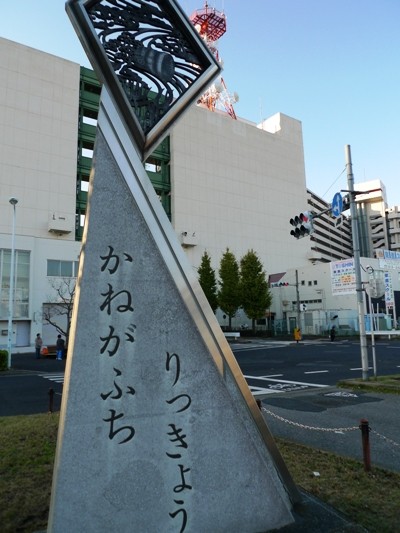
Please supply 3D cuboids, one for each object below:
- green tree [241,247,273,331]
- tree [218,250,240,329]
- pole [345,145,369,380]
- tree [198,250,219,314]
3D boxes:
[{"bbox_3d":[5.975,2.800,41.606,3.500,9.677,3.500,-2,-7,0],"label":"green tree"},{"bbox_3d":[3.218,2.711,41.092,2.600,9.448,2.600,-2,-7,0],"label":"tree"},{"bbox_3d":[5.525,-0.292,13.128,0.230,8.426,0.230,0,-7,-13],"label":"pole"},{"bbox_3d":[0.695,2.776,40.777,2.500,9.207,2.500,-2,-7,0],"label":"tree"}]

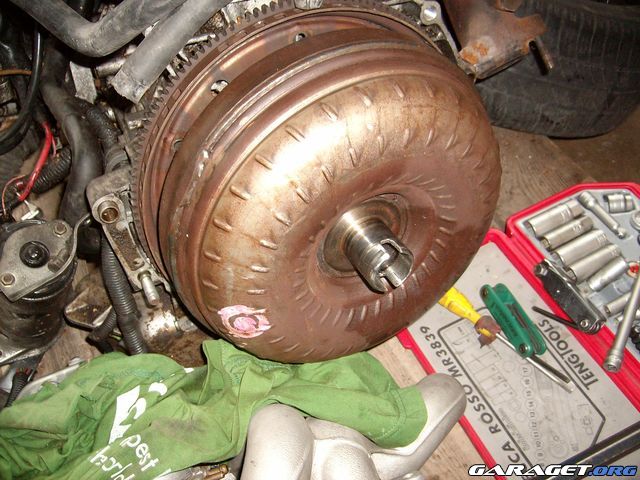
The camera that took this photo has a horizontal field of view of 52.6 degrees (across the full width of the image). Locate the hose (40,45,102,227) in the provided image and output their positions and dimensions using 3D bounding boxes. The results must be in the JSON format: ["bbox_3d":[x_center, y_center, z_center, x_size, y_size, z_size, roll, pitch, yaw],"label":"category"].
[{"bbox_3d":[-0.214,-0.090,0.555,0.043,0.162,0.037,-7,26,-20],"label":"hose"}]

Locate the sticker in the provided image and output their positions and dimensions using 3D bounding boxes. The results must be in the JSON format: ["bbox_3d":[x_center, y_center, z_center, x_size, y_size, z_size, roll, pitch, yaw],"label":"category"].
[{"bbox_3d":[-0.056,0.060,0.480,0.036,0.038,0.004,-13,44,-4],"label":"sticker"}]

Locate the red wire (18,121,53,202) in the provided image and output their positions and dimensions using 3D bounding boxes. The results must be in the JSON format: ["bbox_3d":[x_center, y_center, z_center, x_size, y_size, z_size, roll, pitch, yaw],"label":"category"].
[{"bbox_3d":[-0.245,-0.068,0.560,0.016,0.080,0.012,18,25,-24],"label":"red wire"}]

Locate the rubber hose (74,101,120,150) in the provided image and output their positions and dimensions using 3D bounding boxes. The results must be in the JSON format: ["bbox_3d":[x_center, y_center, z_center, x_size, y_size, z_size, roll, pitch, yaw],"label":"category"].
[{"bbox_3d":[-0.183,-0.094,0.530,0.020,0.049,0.020,-35,32,-10],"label":"rubber hose"}]

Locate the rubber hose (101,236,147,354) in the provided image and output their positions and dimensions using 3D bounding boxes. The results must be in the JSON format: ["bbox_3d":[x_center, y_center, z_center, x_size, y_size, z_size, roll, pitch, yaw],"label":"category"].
[{"bbox_3d":[-0.181,0.051,0.595,0.026,0.114,0.023,-13,22,-18],"label":"rubber hose"}]

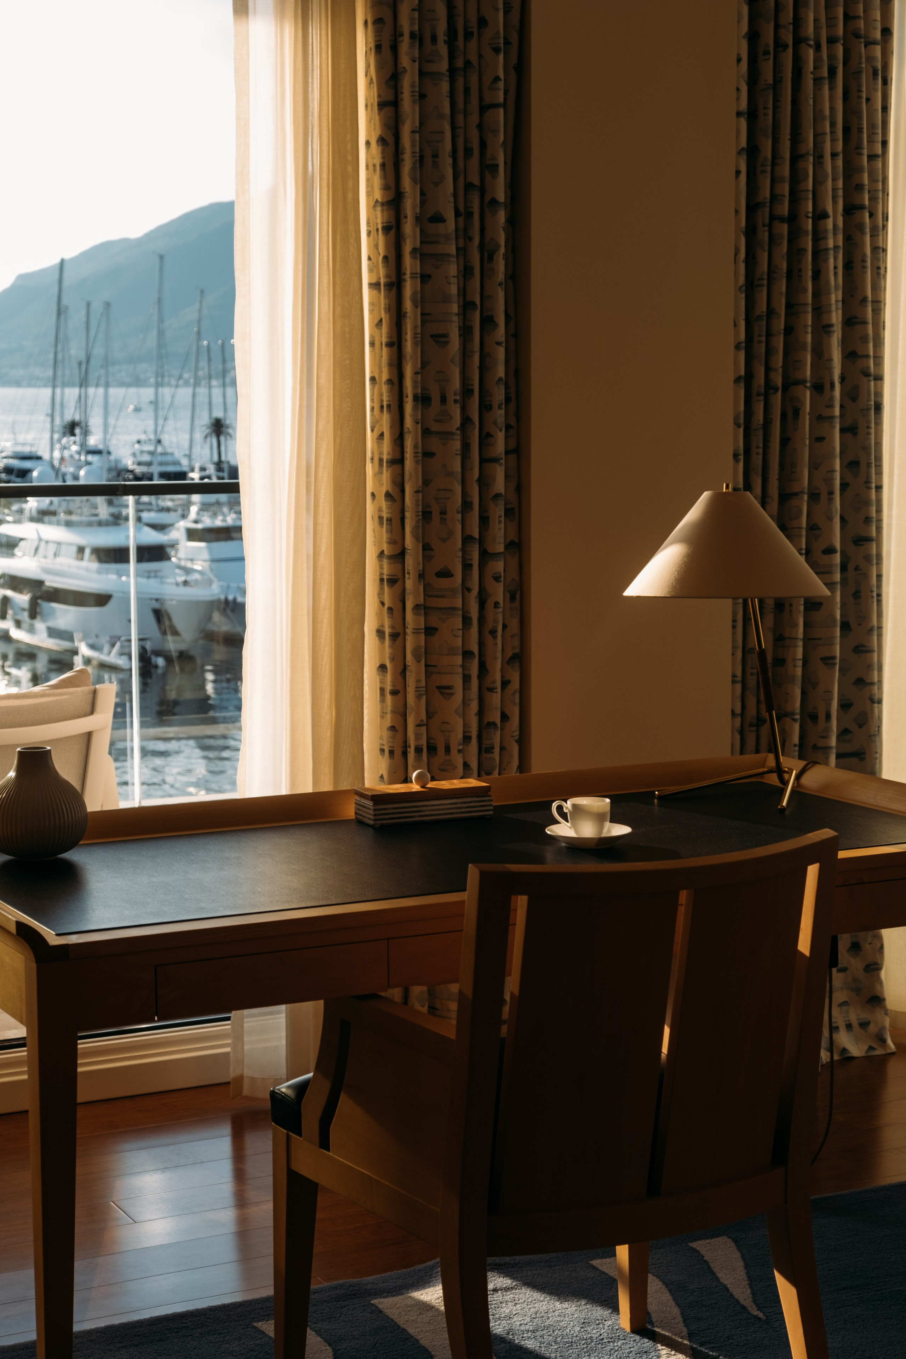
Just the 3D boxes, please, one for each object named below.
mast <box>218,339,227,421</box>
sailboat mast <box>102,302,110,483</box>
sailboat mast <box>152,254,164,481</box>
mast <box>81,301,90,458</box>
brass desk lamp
[{"bbox_3d":[-29.422,-35.651,247.467,0.300,15.673,0.300,-1,9,0],"label":"mast"},{"bbox_3d":[-31.266,-24.532,173.293,0.300,18.570,0.300,3,9,0],"label":"sailboat mast"},{"bbox_3d":[-26.479,-26.831,172.931,0.300,22.267,0.300,3,9,0],"label":"sailboat mast"},{"bbox_3d":[-37.614,-29.932,197.751,0.300,17.378,0.300,3,9,0],"label":"mast"},{"bbox_3d":[0.495,-0.057,3.314,0.346,0.561,0.466,6,11,33],"label":"brass desk lamp"}]

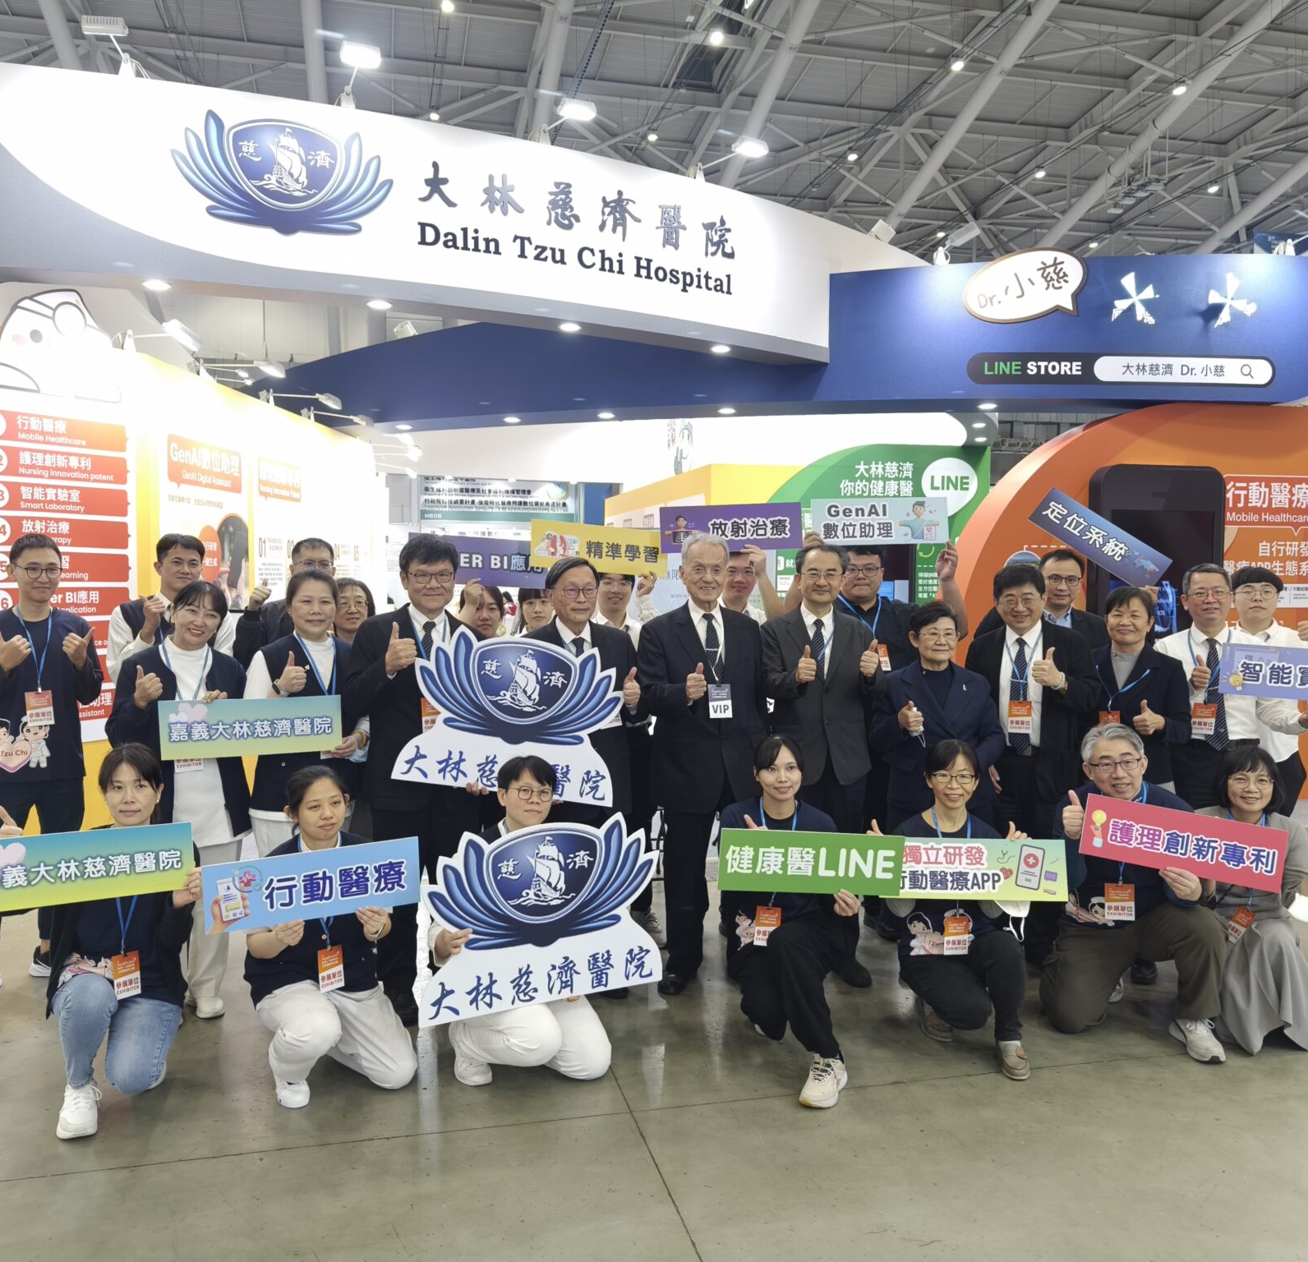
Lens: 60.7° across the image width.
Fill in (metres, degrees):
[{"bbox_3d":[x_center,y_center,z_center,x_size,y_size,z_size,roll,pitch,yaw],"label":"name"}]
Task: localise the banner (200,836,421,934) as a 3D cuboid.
[{"bbox_3d":[-0.983,0.738,3.257,0.600,0.200,0.010,-4,8,-22],"label":"banner"}]

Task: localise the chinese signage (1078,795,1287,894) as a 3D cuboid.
[{"bbox_3d":[1.730,0.700,3.680,0.600,0.200,0.012,9,-7,26],"label":"chinese signage"}]

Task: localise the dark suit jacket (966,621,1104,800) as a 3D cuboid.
[{"bbox_3d":[1.532,0.323,4.500,0.560,0.724,0.340,1,3,20],"label":"dark suit jacket"}]

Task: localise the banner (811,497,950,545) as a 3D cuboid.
[{"bbox_3d":[0.980,-0.470,4.860,0.600,0.200,0.012,-2,-2,3],"label":"banner"}]

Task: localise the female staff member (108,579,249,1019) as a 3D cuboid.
[{"bbox_3d":[-1.712,0.580,4.040,0.490,1.550,0.380,0,3,-13],"label":"female staff member"}]

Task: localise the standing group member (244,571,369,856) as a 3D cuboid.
[{"bbox_3d":[-1.276,0.557,4.120,0.460,1.554,0.340,-1,3,-19],"label":"standing group member"}]

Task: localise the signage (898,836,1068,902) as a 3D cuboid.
[{"bbox_3d":[1.050,0.790,3.700,0.600,0.200,0.012,-3,-6,16],"label":"signage"}]

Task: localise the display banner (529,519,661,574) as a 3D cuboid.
[{"bbox_3d":[-0.233,-0.351,4.800,0.610,0.200,0.020,4,2,-6],"label":"display banner"}]

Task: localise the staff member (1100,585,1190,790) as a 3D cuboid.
[{"bbox_3d":[1.900,0.594,4.360,0.430,1.530,0.360,2,4,27],"label":"staff member"}]

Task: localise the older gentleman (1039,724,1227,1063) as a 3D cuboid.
[{"bbox_3d":[1.636,0.833,3.850,0.620,1.026,0.780,1,3,18],"label":"older gentleman"}]

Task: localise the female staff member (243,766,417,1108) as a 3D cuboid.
[{"bbox_3d":[-1.020,0.892,3.520,0.520,0.935,0.680,-1,3,-19],"label":"female staff member"}]

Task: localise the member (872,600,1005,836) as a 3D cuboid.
[{"bbox_3d":[1.074,0.614,4.200,0.500,1.500,0.360,1,3,9],"label":"member"}]

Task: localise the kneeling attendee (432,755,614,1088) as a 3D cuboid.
[{"bbox_3d":[-0.415,0.896,3.660,0.560,0.970,0.680,0,3,-7],"label":"kneeling attendee"}]

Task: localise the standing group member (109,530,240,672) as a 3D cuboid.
[{"bbox_3d":[-2.047,0.446,4.750,0.520,1.722,0.370,-1,3,-21],"label":"standing group member"}]

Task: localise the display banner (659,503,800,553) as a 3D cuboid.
[{"bbox_3d":[0.330,-0.440,4.770,0.600,0.200,0.012,-2,-5,2],"label":"display banner"}]

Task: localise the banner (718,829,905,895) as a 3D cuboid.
[{"bbox_3d":[0.520,0.760,3.650,0.600,0.200,0.012,4,1,1],"label":"banner"}]

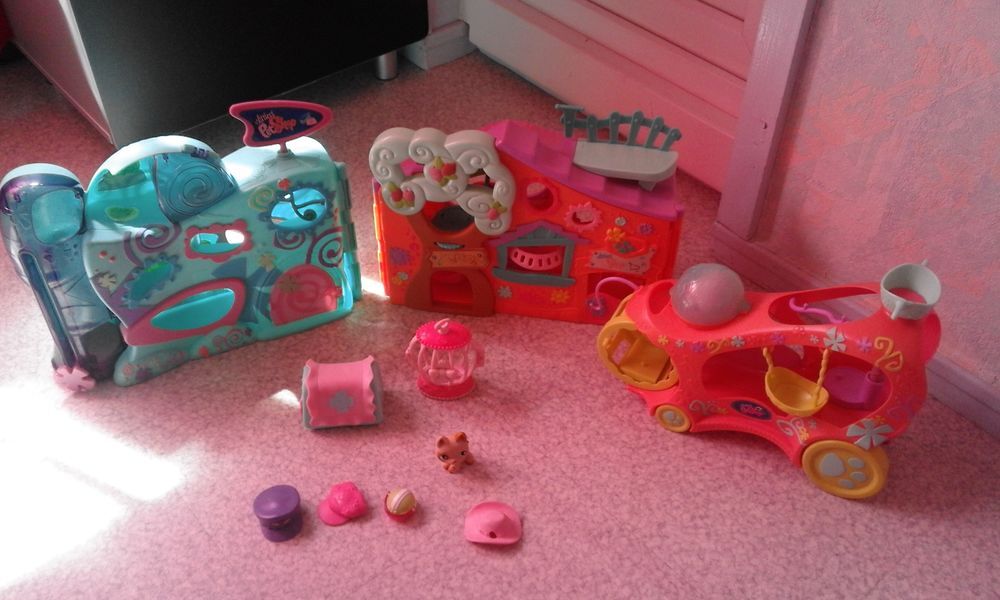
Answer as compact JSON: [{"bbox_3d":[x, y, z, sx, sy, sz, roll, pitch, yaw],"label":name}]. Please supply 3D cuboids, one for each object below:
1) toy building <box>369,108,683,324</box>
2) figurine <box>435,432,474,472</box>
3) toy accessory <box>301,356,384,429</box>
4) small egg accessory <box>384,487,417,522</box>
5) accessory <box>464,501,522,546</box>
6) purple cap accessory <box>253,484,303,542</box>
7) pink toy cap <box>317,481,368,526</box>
[{"bbox_3d":[0.031,-0.089,0.904,0.318,0.239,0.098,6,40,6],"label":"toy building"},{"bbox_3d":[-0.042,0.143,0.780,0.030,0.039,0.036,4,40,4],"label":"figurine"},{"bbox_3d":[-0.158,0.092,0.830,0.076,0.050,0.044,-5,40,-7],"label":"toy accessory"},{"bbox_3d":[-0.088,0.182,0.743,0.029,0.027,0.029,0,40,0],"label":"small egg accessory"},{"bbox_3d":[-0.006,0.196,0.733,0.049,0.020,0.035,-13,42,-16],"label":"accessory"},{"bbox_3d":[-0.195,0.187,0.733,0.038,0.029,0.040,-15,42,-18],"label":"purple cap accessory"},{"bbox_3d":[-0.141,0.178,0.749,0.045,0.024,0.035,-23,45,-25],"label":"pink toy cap"}]

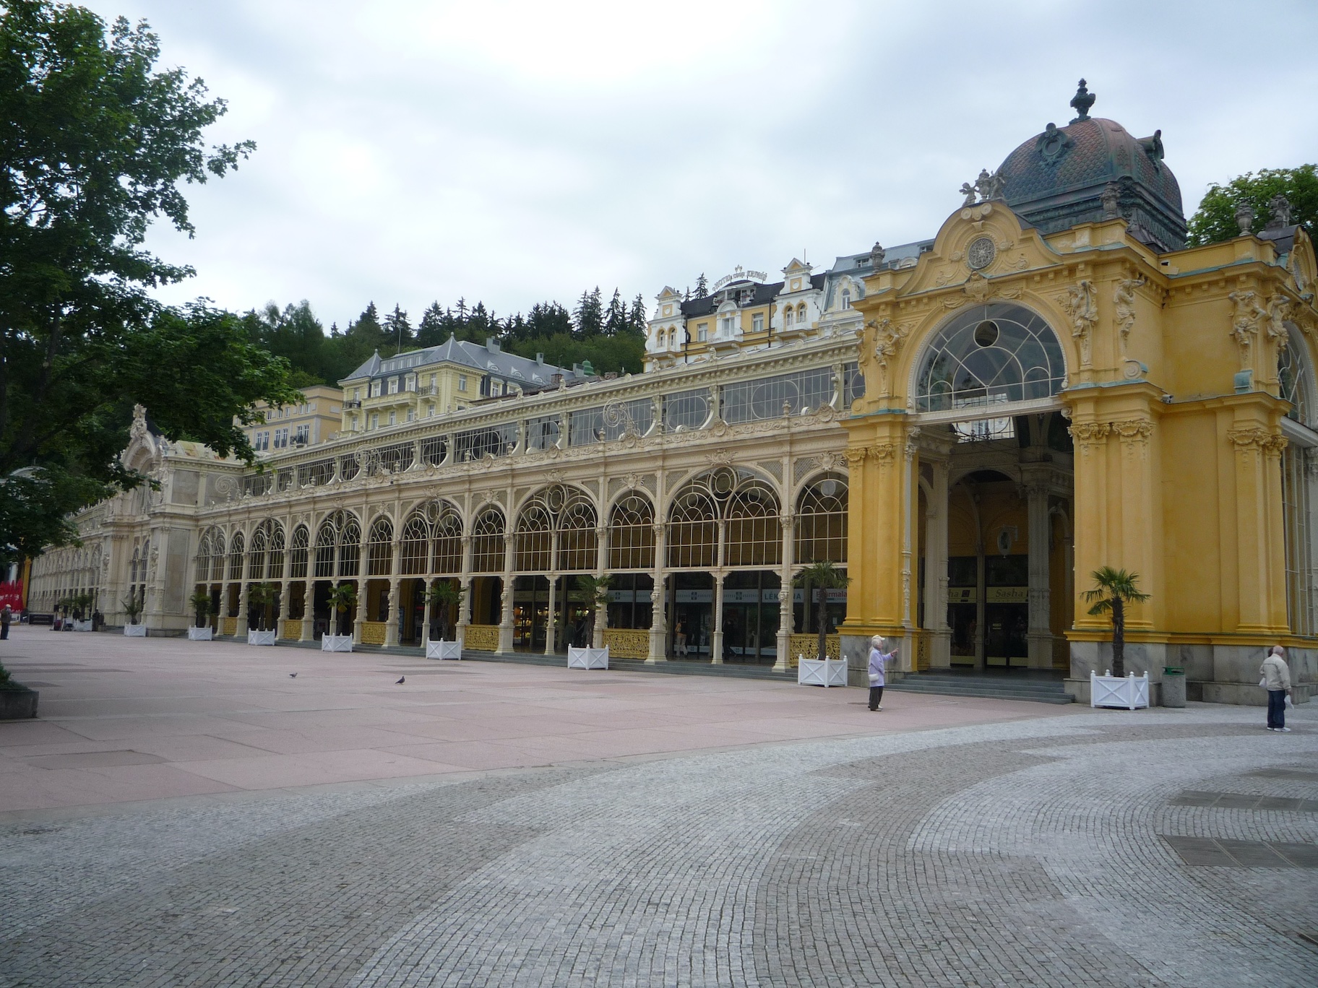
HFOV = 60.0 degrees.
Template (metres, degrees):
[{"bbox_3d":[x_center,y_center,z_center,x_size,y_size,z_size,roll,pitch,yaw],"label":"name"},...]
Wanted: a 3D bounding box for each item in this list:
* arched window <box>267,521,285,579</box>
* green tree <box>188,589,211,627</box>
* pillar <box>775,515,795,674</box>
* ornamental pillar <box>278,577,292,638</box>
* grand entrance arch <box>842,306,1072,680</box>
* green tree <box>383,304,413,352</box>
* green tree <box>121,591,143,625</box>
[{"bbox_3d":[-25.030,3.699,74.600,0.220,3.720,2.600,8,-10,-42],"label":"arched window"},{"bbox_3d":[-32.088,7.995,79.900,1.550,2.850,1.600,8,-9,-42],"label":"green tree"},{"bbox_3d":[4.146,3.196,37.694,0.470,5.200,0.440,9,-10,-44],"label":"pillar"},{"bbox_3d":[-24.098,7.444,73.600,0.650,3.900,0.620,8,-10,-42],"label":"ornamental pillar"},{"bbox_3d":[9.685,-0.213,37.199,8.277,12.000,1.400,-5,-10,43],"label":"grand entrance arch"},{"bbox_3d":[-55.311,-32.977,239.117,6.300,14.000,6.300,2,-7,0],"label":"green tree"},{"bbox_3d":[-40.294,8.736,87.300,1.600,2.600,1.650,8,-9,-42],"label":"green tree"}]

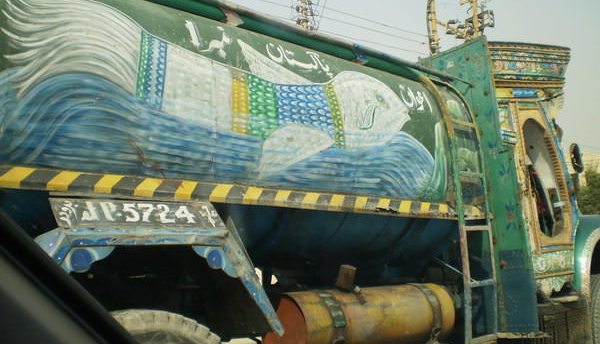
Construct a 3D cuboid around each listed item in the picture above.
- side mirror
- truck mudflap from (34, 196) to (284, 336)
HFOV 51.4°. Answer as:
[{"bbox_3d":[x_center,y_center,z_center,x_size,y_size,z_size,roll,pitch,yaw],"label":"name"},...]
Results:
[{"bbox_3d":[2.075,-0.101,4.682,0.045,0.220,0.110,1,-10,-19],"label":"side mirror"},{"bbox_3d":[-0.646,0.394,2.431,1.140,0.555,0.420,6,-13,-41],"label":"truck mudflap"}]

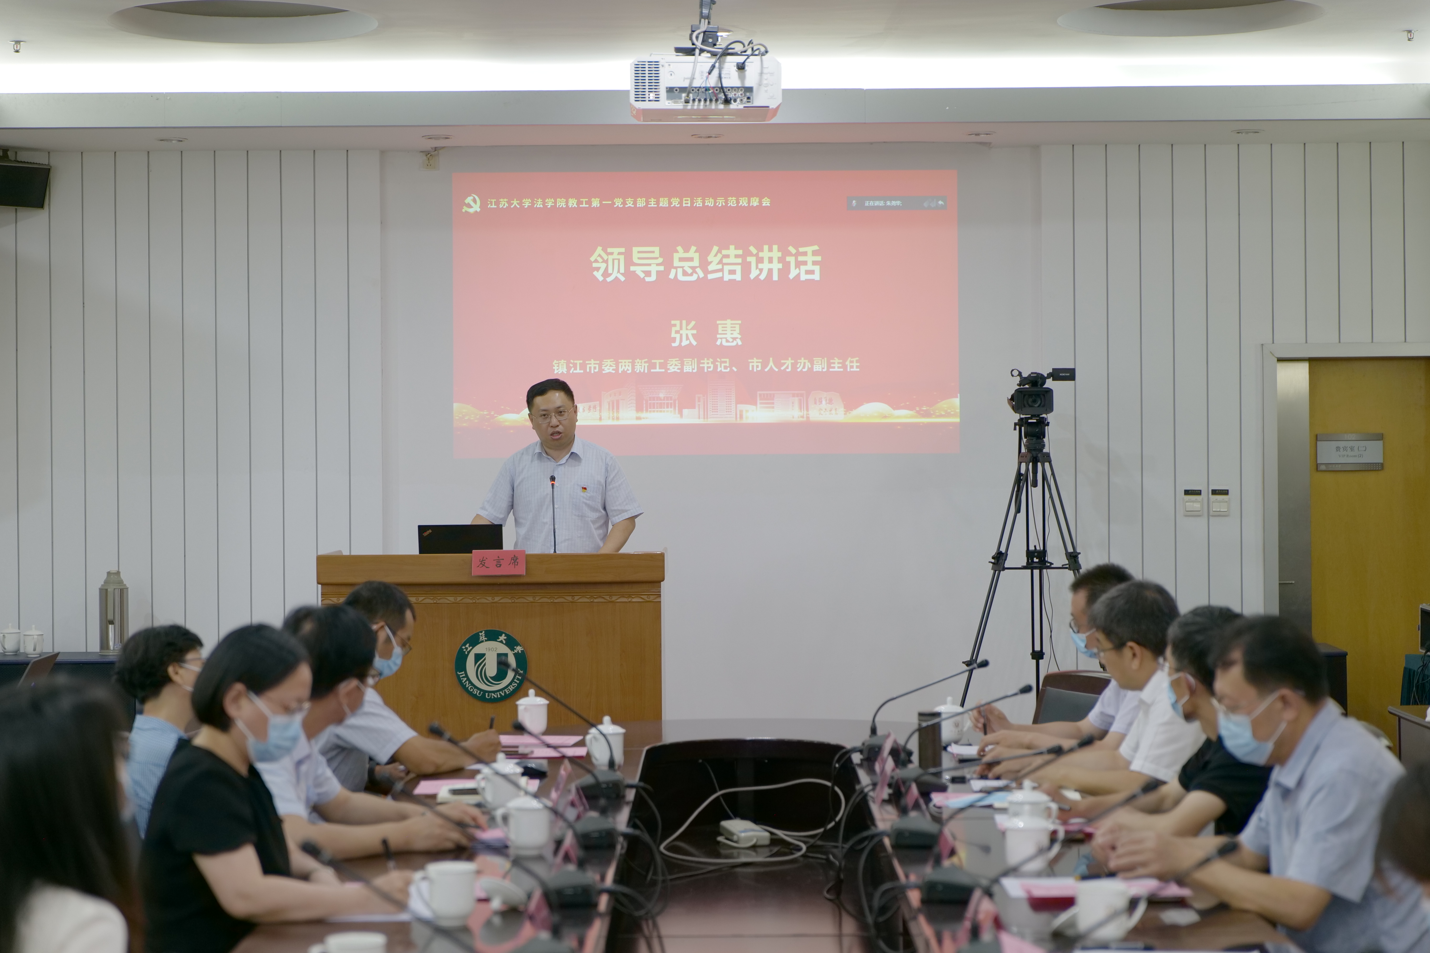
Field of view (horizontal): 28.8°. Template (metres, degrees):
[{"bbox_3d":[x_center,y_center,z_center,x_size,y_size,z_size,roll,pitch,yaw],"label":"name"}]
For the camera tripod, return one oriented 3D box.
[{"bbox_3d":[1.297,0.602,11.531,0.920,1.728,0.800,0,0,0],"label":"camera tripod"}]

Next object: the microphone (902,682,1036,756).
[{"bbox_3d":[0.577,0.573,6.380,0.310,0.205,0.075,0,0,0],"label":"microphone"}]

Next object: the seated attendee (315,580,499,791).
[{"bbox_3d":[-0.890,0.873,7.200,0.700,1.210,0.530,0,0,-3],"label":"seated attendee"}]

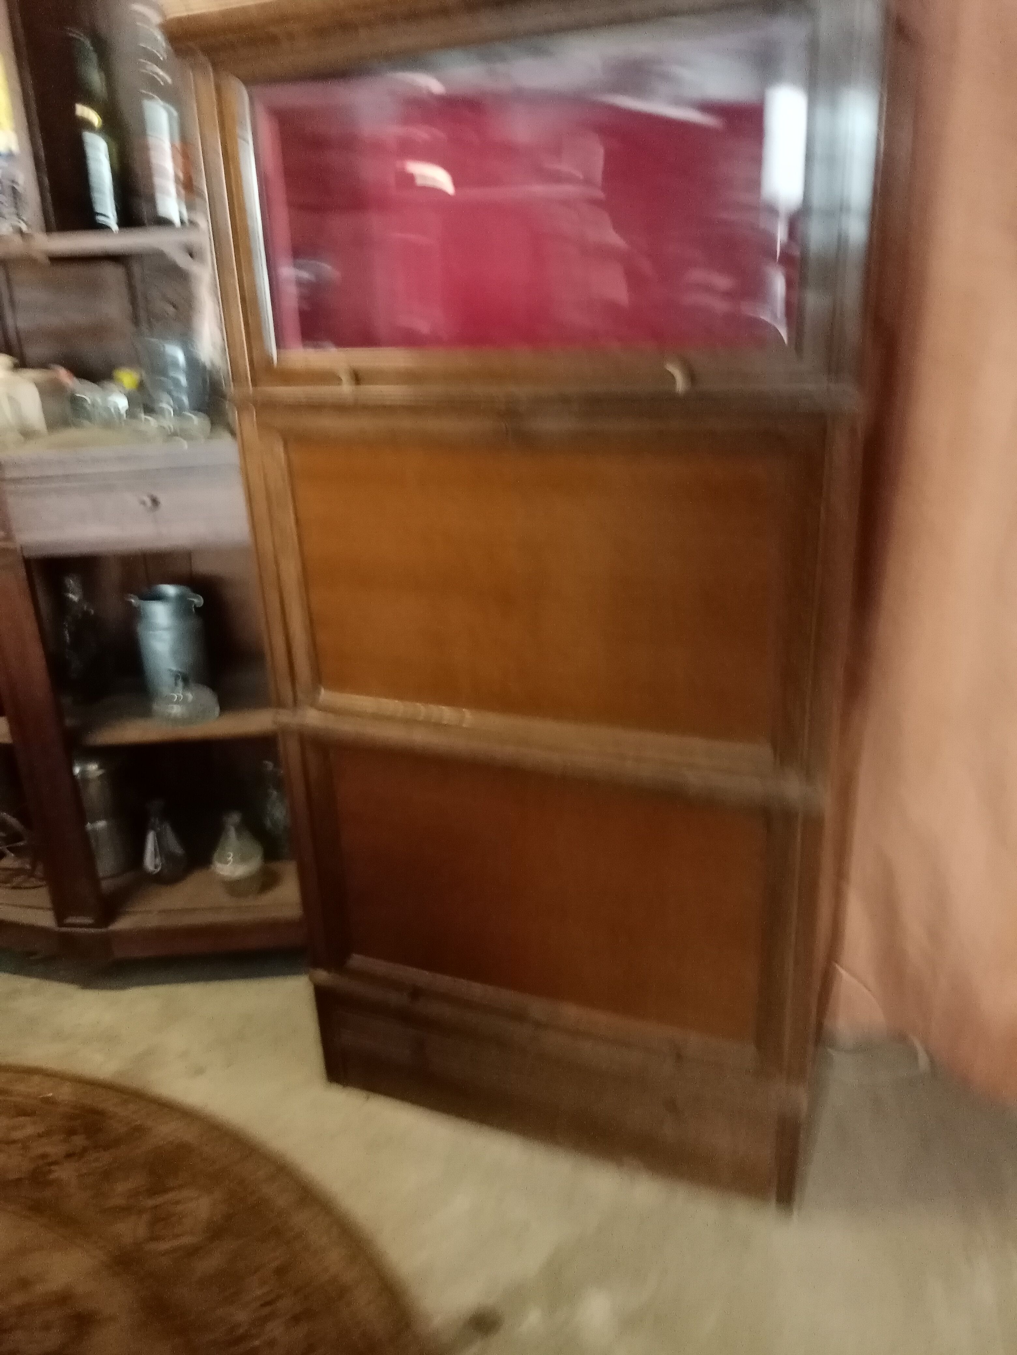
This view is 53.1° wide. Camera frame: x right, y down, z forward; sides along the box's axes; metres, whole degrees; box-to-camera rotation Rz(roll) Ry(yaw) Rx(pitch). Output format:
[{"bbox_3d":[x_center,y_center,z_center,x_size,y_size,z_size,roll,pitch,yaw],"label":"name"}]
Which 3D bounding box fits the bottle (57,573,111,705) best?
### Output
[{"bbox_3d":[-0.821,-0.073,1.971,0.074,0.234,0.074,-3,20,-3],"label":"bottle"}]

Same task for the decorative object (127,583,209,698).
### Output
[{"bbox_3d":[-0.656,-0.069,1.969,0.143,0.214,0.123,-3,20,-3],"label":"decorative object"}]

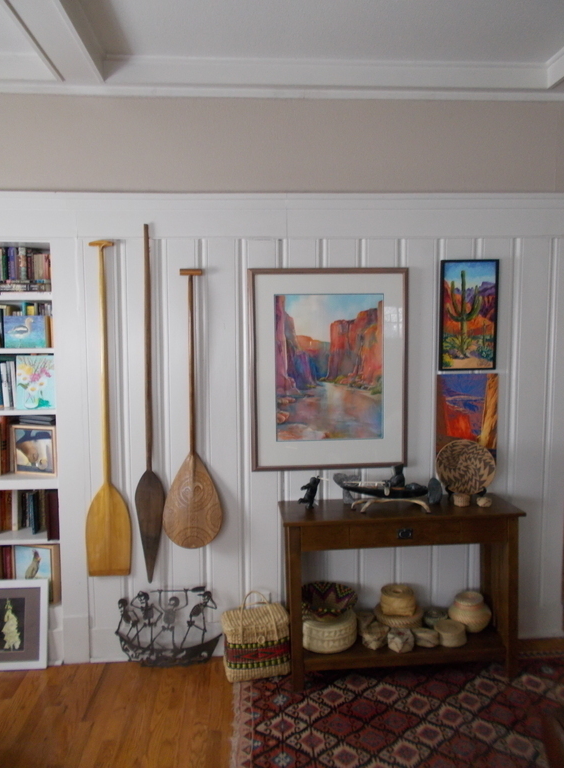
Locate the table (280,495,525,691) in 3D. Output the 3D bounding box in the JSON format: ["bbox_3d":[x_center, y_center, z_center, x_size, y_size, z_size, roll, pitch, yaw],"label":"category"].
[{"bbox_3d":[0.519,0.925,2.597,1.044,0.748,0.313,-1,5,-5],"label":"table"}]

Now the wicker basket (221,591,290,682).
[{"bbox_3d":[-0.117,1.115,2.626,0.300,0.380,0.200,-2,5,-16],"label":"wicker basket"}]

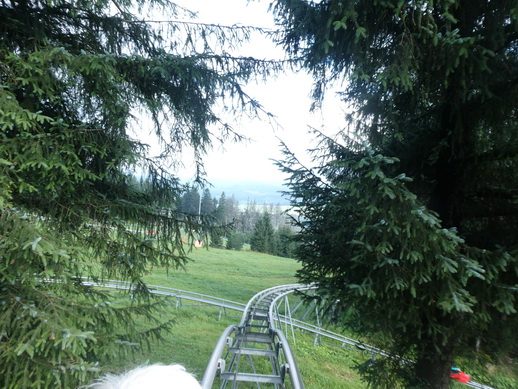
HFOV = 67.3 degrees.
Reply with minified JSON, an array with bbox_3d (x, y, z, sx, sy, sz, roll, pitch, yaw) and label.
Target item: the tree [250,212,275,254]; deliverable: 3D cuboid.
[{"bbox_3d":[0.550,6.150,62.000,3.800,6.600,3.700,1,1,0],"label":"tree"}]

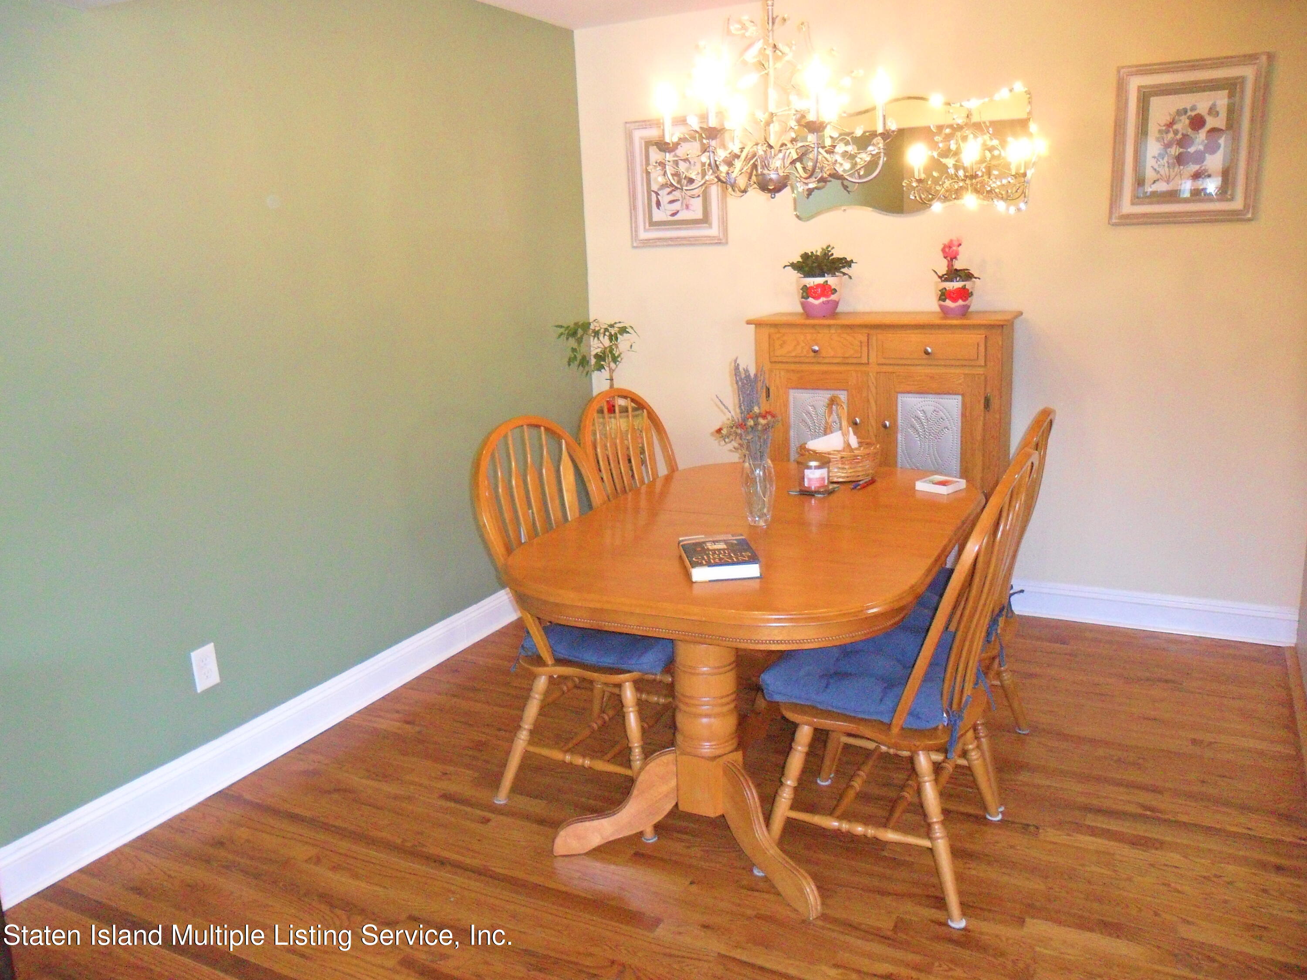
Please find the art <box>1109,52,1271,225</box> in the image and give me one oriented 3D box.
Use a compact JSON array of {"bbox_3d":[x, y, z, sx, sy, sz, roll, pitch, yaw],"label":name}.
[{"bbox_3d":[1.841,-1.204,3.530,0.455,0.539,0.030,5,15,28],"label":"art"}]

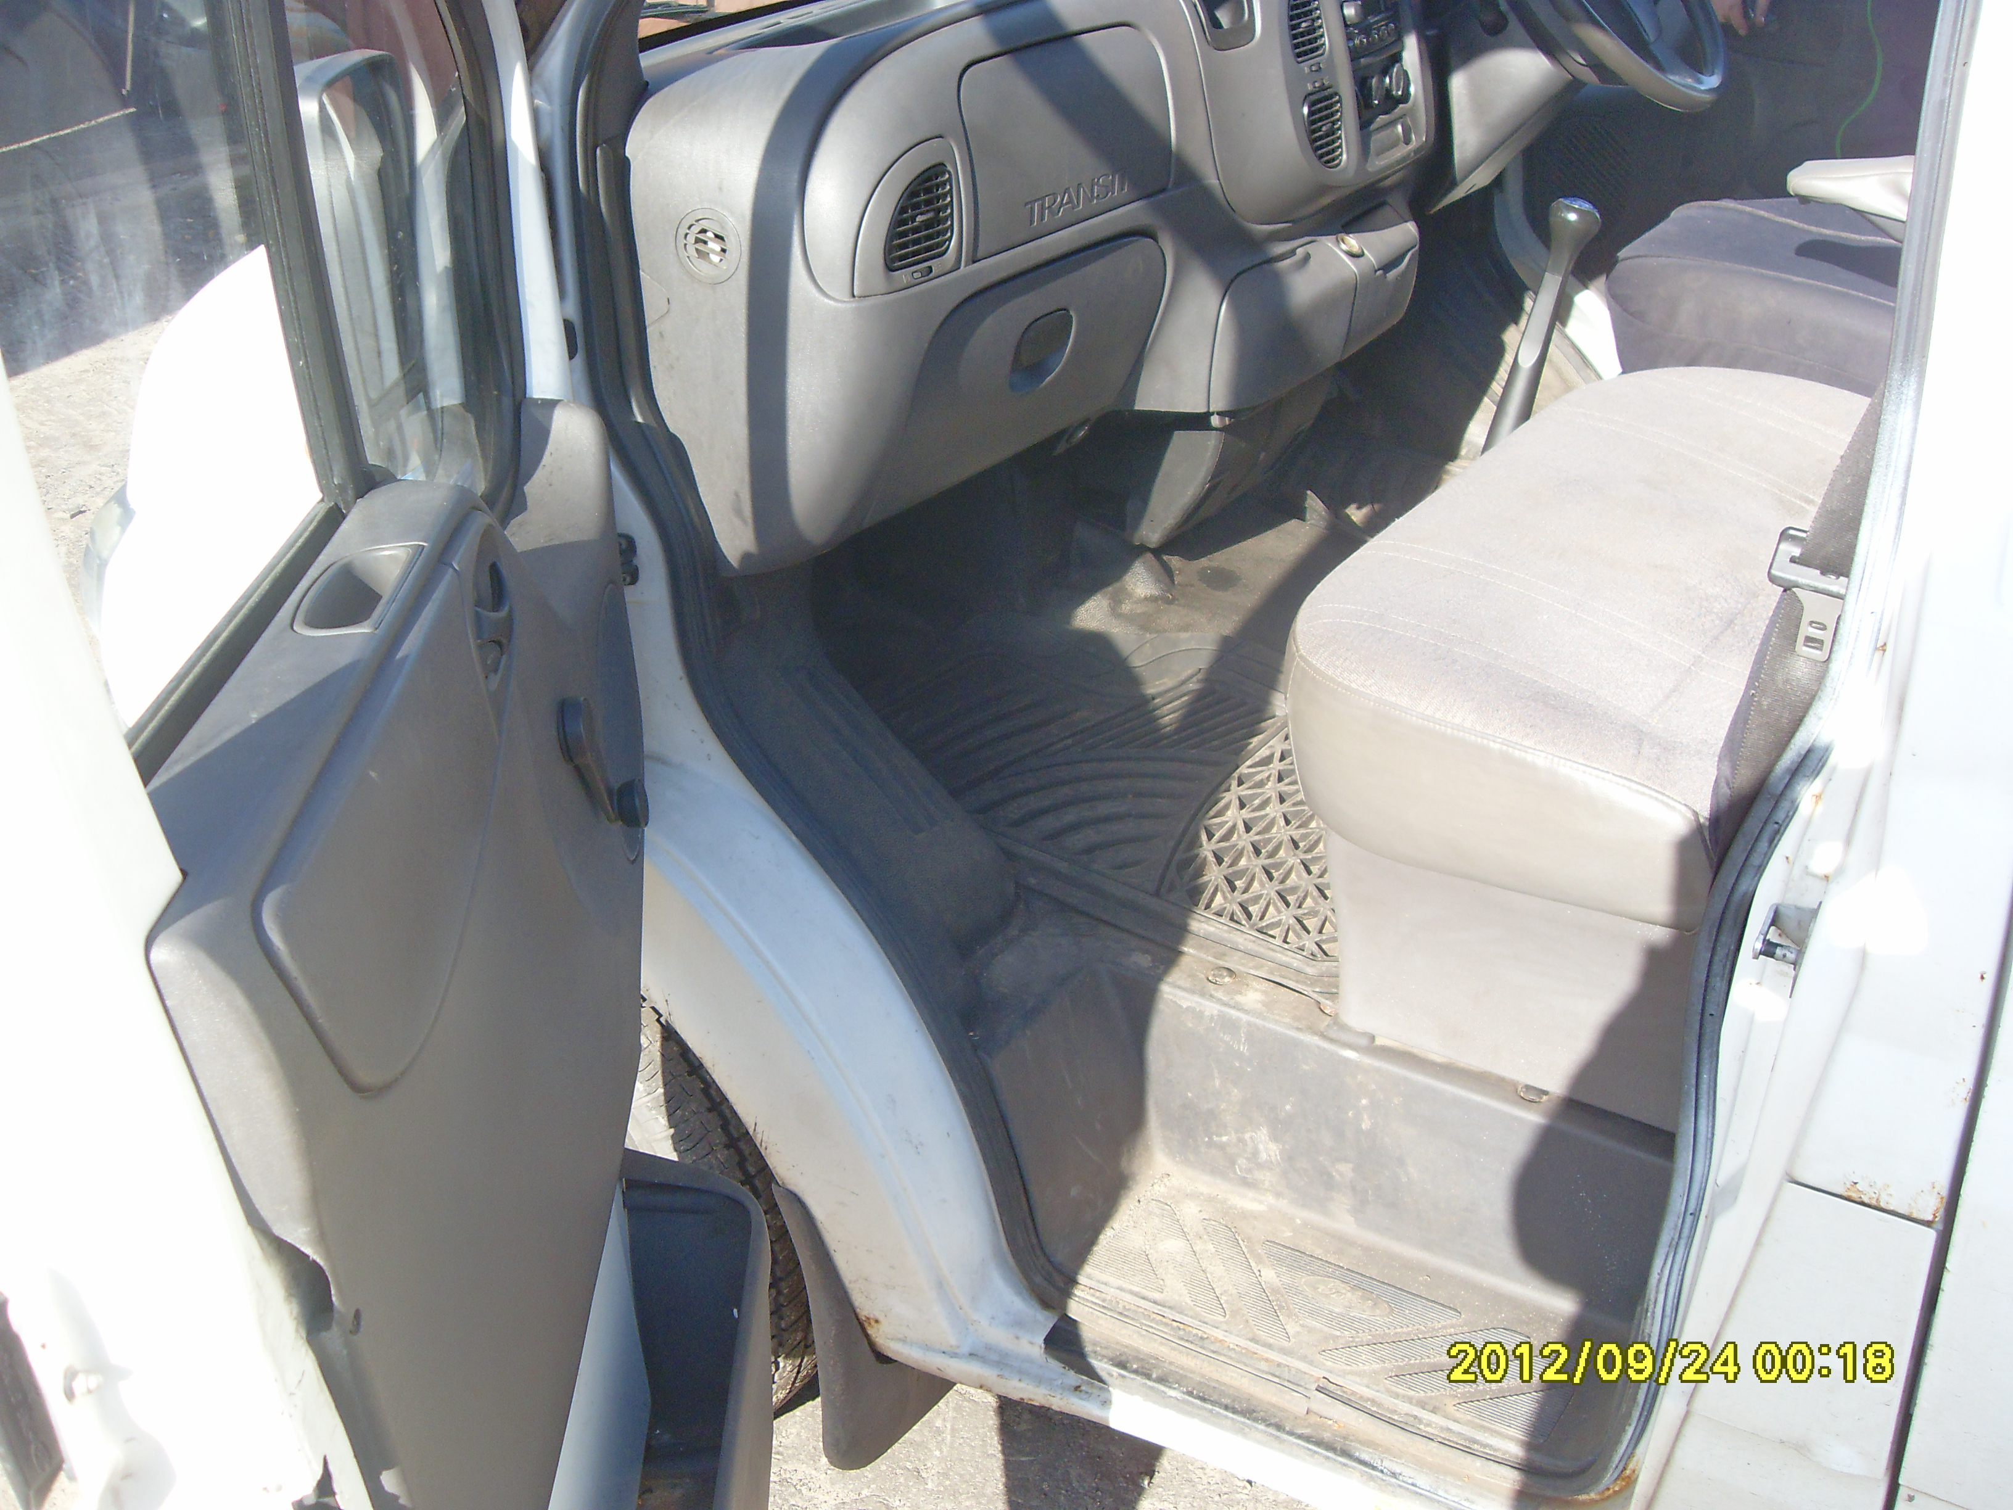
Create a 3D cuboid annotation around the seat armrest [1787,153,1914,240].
[{"bbox_3d":[0.928,-0.546,2.099,0.300,0.065,0.060,15,32,35],"label":"seat armrest"}]

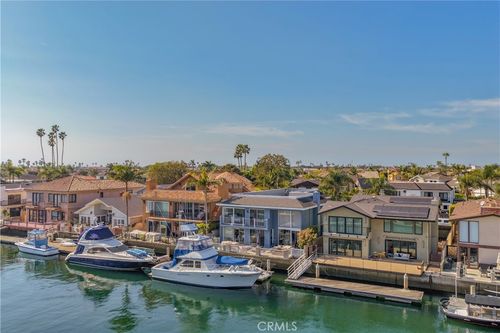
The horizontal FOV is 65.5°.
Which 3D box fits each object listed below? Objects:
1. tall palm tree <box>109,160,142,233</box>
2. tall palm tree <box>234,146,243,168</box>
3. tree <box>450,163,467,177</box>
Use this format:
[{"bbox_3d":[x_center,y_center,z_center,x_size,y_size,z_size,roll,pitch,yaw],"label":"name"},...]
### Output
[{"bbox_3d":[-21.605,5.063,68.000,5.500,11.875,5.500,0,0,0],"label":"tall palm tree"},{"bbox_3d":[-4.631,1.106,180.000,4.000,22.590,4.000,0,0,0],"label":"tall palm tree"},{"bbox_3d":[80.461,4.921,150.000,5.200,12.158,5.200,0,0,0],"label":"tree"}]

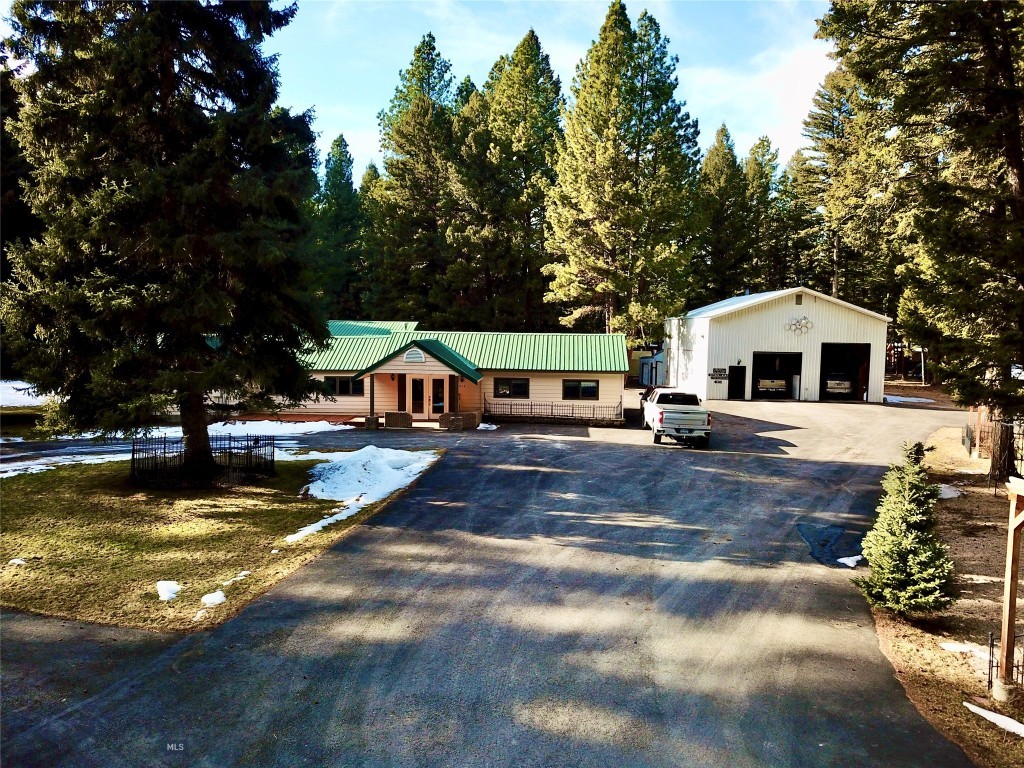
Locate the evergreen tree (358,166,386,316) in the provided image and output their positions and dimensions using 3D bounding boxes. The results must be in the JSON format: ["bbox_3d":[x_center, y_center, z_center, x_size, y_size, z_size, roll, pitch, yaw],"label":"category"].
[{"bbox_3d":[-12.696,-10.357,69.449,3.640,18.950,3.640,1,4,0],"label":"evergreen tree"}]

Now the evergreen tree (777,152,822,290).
[{"bbox_3d":[29.178,-12.328,79.291,5.200,22.650,5.200,1,4,0],"label":"evergreen tree"}]

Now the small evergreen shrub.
[{"bbox_3d":[6.032,2.216,11.802,1.470,2.660,1.470,1,4,0],"label":"small evergreen shrub"}]

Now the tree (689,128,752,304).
[{"bbox_3d":[19.633,-12.787,74.255,6.240,24.020,6.240,1,4,0],"label":"tree"}]

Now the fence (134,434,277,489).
[{"bbox_3d":[-9.010,2.197,22.702,3.900,1.080,3.300,1,5,0],"label":"fence"}]

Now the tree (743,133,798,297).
[{"bbox_3d":[24.235,-12.378,73.143,4.900,21.770,4.900,1,5,0],"label":"tree"}]

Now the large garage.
[{"bbox_3d":[17.836,-2.957,55.153,11.500,7.070,14.950,1,4,0],"label":"large garage"}]

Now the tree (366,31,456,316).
[{"bbox_3d":[-7.563,-13.490,59.022,7.400,25.700,7.400,1,5,0],"label":"tree"}]

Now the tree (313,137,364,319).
[{"bbox_3d":[-15.179,-11.208,67.386,4.770,20.870,4.770,1,4,0],"label":"tree"}]

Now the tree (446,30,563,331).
[{"bbox_3d":[-0.282,-12.780,56.065,8.300,25.030,8.300,1,5,0],"label":"tree"}]

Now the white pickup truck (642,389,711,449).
[{"bbox_3d":[6.620,1.176,31.100,2.070,1.920,5.880,1,5,5],"label":"white pickup truck"}]

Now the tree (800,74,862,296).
[{"bbox_3d":[26.733,-13.560,64.998,5.600,25.680,5.600,1,5,0],"label":"tree"}]

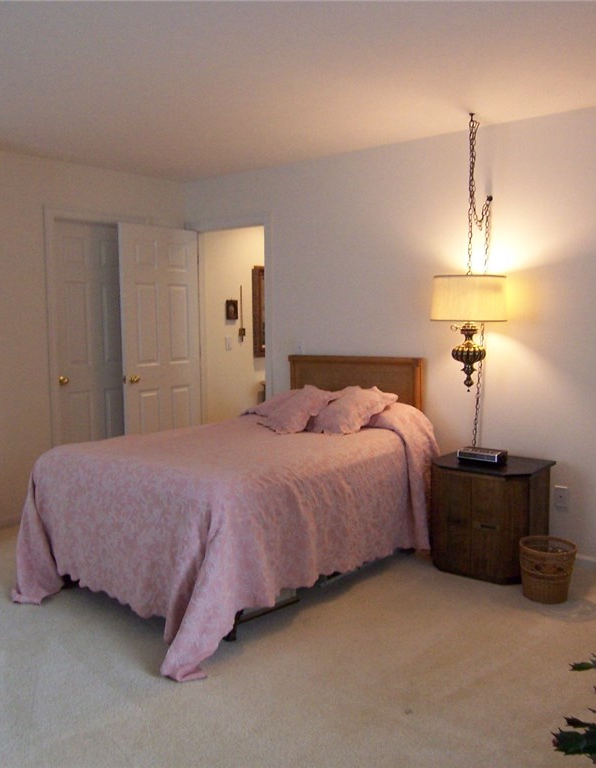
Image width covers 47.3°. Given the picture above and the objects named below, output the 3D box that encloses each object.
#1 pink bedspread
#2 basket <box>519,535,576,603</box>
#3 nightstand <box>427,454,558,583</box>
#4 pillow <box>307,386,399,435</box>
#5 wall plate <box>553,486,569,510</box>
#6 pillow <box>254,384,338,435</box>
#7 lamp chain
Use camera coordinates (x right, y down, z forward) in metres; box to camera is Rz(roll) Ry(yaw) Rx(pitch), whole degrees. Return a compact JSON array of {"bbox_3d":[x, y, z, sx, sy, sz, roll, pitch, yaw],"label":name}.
[{"bbox_3d":[-0.300,0.592,3.737,1.400,0.840,2.100,5,8,40],"label":"pink bedspread"},{"bbox_3d":[1.218,0.910,3.341,0.270,0.272,0.270,5,8,40],"label":"basket"},{"bbox_3d":[1.050,0.715,3.747,0.550,0.575,0.460,5,8,40],"label":"nightstand"},{"bbox_3d":[0.325,0.158,4.119,0.400,0.130,0.390,3,47,31],"label":"pillow"},{"bbox_3d":[1.453,0.628,3.766,0.074,0.116,0.010,5,8,40],"label":"wall plate"},{"bbox_3d":[-0.063,0.144,4.324,0.400,0.130,0.390,7,48,51],"label":"pillow"},{"bbox_3d":[0.988,-0.514,3.827,0.100,1.870,0.280,5,8,40],"label":"lamp chain"}]

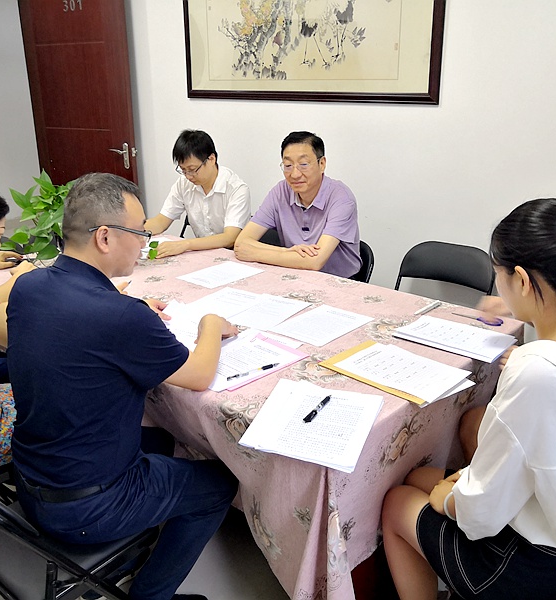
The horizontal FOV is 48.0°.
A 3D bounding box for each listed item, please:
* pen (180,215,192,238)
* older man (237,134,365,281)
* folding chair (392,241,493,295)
[{"bbox_3d":[-0.478,-0.377,3.200,0.014,0.125,0.014,17,0,0],"label":"pen"},{"bbox_3d":[0.061,-0.076,2.722,0.550,1.270,0.680,12,23,32],"label":"older man"},{"bbox_3d":[0.593,0.187,2.677,0.450,0.800,0.480,16,25,39],"label":"folding chair"}]

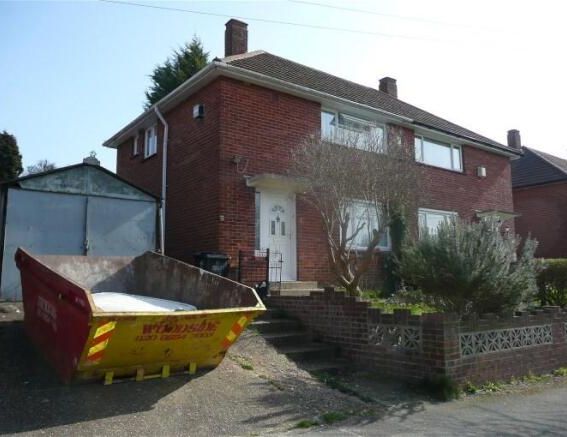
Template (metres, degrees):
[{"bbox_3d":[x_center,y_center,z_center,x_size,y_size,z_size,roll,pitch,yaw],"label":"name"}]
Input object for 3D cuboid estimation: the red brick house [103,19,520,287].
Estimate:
[{"bbox_3d":[1.420,-1.838,16.659,12.865,8.300,7.797,5,-8,-36],"label":"red brick house"}]

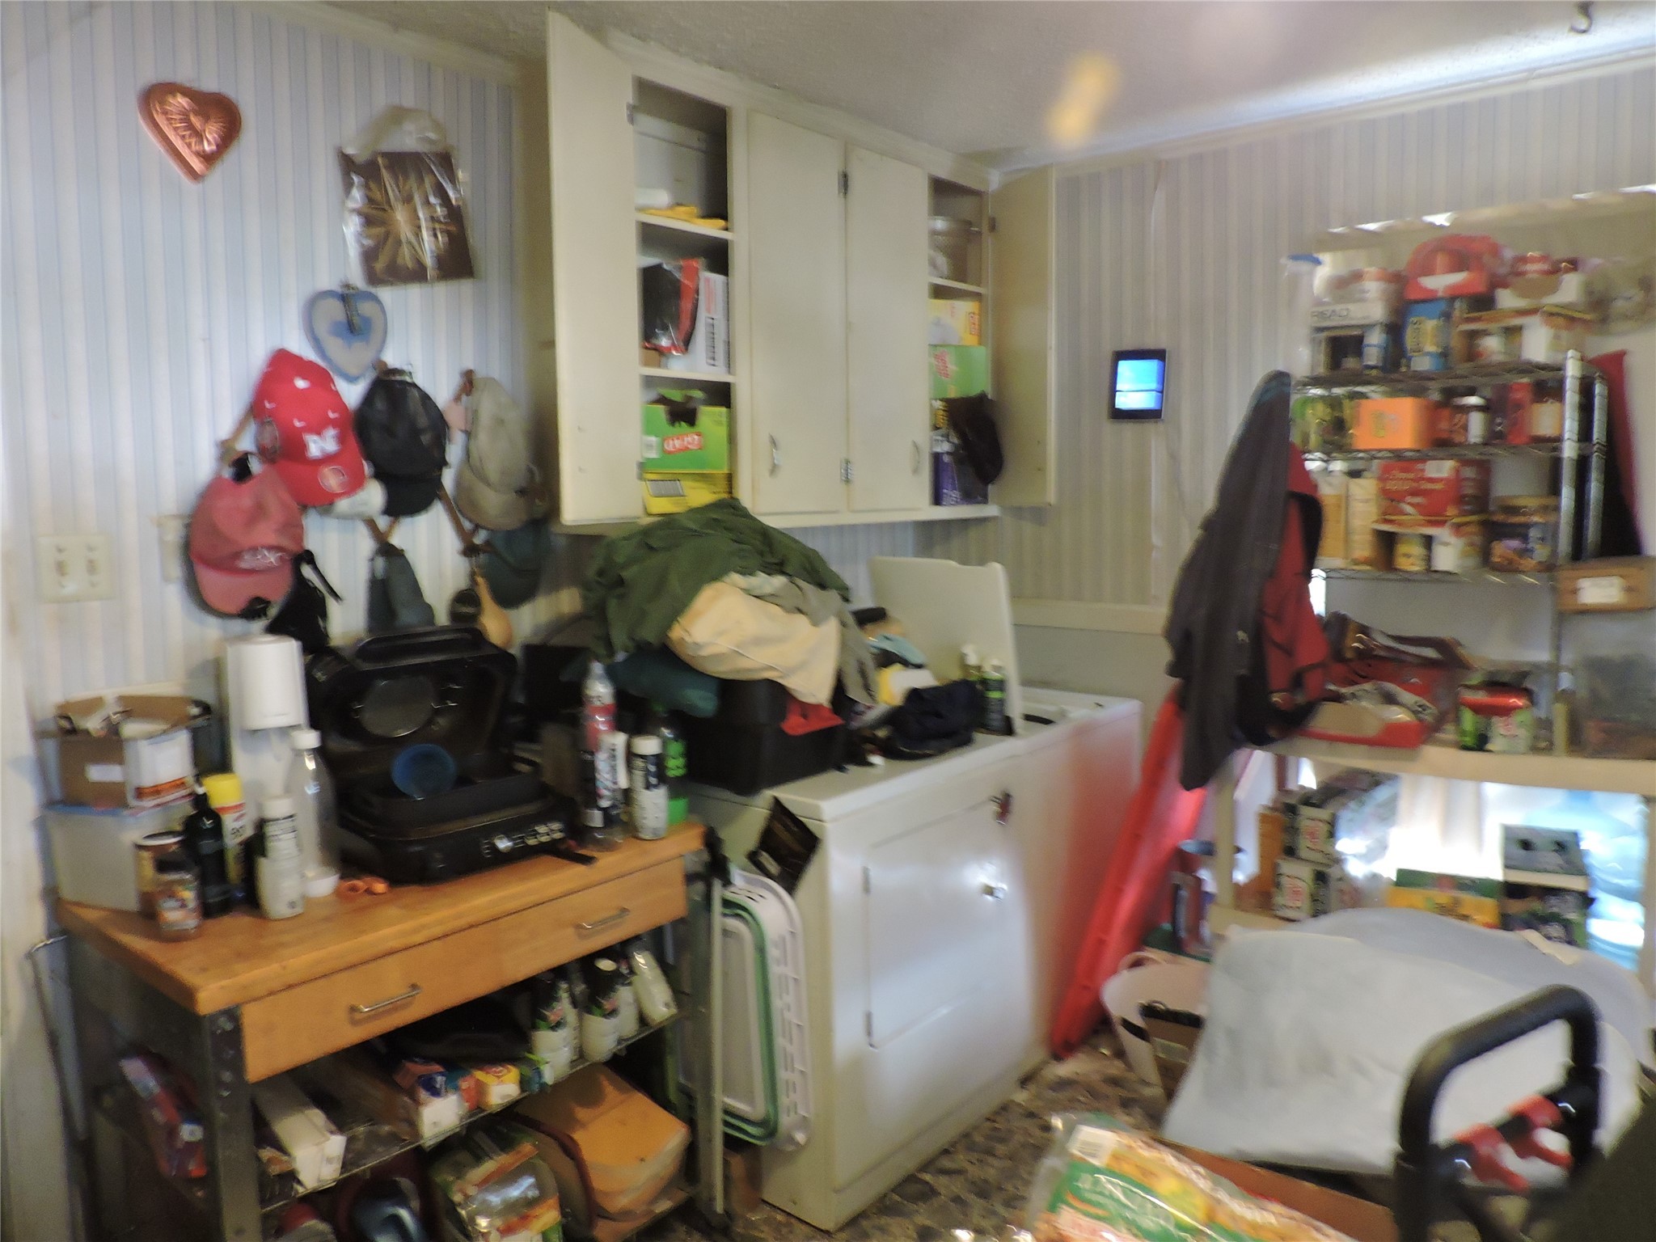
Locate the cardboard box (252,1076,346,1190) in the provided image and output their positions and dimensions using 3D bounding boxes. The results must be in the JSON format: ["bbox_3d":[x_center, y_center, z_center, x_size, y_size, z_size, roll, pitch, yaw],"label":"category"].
[{"bbox_3d":[-0.888,0.830,1.893,0.065,0.066,0.300,-7,9,-41],"label":"cardboard box"}]

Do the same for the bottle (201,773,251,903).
[{"bbox_3d":[-1.029,0.362,1.968,0.067,0.212,0.067,6,9,40],"label":"bottle"}]

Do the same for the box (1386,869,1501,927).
[{"bbox_3d":[1.375,0.633,2.560,0.215,0.095,0.130,4,8,33],"label":"box"}]

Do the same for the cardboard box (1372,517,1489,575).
[{"bbox_3d":[1.399,-0.174,2.667,0.175,0.113,0.250,4,8,42],"label":"cardboard box"}]

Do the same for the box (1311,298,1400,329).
[{"bbox_3d":[1.274,-0.732,2.787,0.166,0.053,0.150,5,8,38],"label":"box"}]

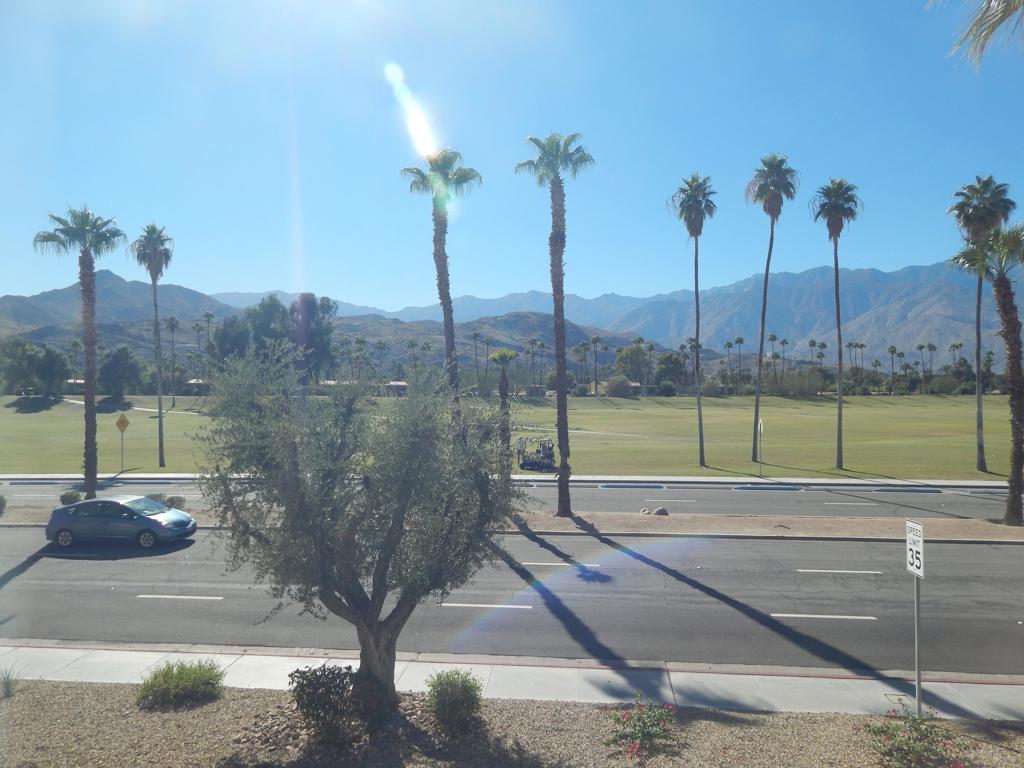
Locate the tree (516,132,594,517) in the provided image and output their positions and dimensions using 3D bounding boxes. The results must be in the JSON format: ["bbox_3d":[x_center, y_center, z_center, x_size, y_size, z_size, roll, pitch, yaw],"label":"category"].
[{"bbox_3d":[1.598,-2.186,25.000,2.850,14.050,2.850,0,0,6],"label":"tree"}]

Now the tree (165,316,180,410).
[{"bbox_3d":[-67.361,-4.266,135.000,3.000,18.200,3.000,-1,0,0],"label":"tree"}]

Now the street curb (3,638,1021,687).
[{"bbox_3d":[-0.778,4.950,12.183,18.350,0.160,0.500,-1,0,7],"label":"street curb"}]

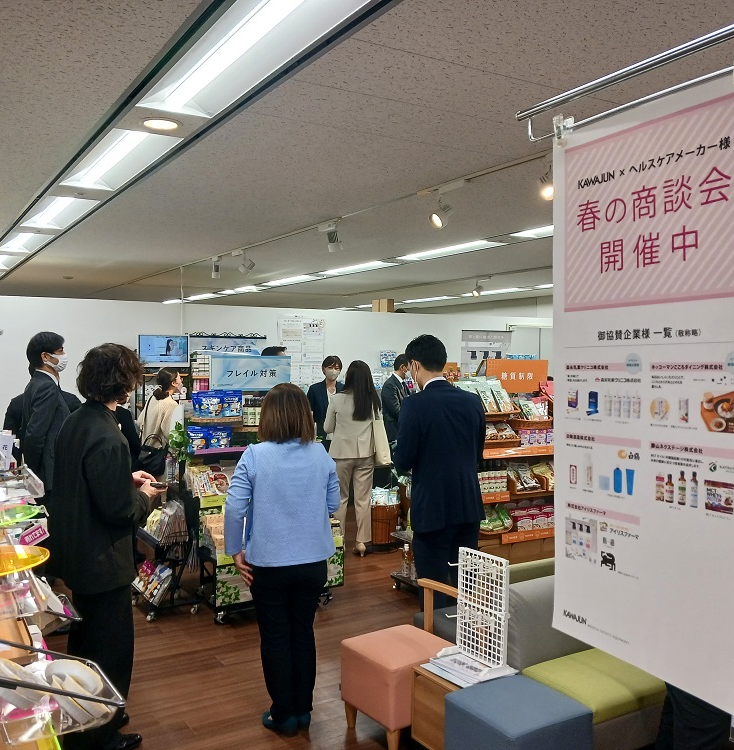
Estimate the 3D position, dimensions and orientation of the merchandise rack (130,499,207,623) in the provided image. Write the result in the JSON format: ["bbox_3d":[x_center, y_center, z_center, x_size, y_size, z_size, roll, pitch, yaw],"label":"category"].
[{"bbox_3d":[-1.345,1.164,5.191,0.370,0.790,0.480,0,1,-31],"label":"merchandise rack"}]

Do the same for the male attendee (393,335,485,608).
[{"bbox_3d":[0.379,0.669,4.037,0.490,1.750,0.350,-1,1,-25],"label":"male attendee"}]

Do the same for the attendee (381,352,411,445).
[{"bbox_3d":[0.348,0.646,8.217,0.330,1.720,0.500,1,1,18],"label":"attendee"}]

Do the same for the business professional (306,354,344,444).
[{"bbox_3d":[-0.319,0.659,7.018,0.450,1.630,0.290,0,1,-9],"label":"business professional"}]

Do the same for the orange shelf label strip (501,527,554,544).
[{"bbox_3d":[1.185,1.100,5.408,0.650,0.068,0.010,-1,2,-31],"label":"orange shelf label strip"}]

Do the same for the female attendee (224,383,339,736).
[{"bbox_3d":[-0.391,0.816,3.586,0.500,1.560,0.330,0,1,-14],"label":"female attendee"}]

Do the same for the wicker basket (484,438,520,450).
[{"bbox_3d":[0.824,0.463,5.330,0.360,0.080,0.270,-1,2,-31],"label":"wicker basket"}]

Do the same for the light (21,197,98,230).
[{"bbox_3d":[-2.079,-1.099,5.226,0.300,0.090,1.230,-1,2,-31],"label":"light"}]

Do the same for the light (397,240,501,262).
[{"bbox_3d":[0.721,-1.123,6.899,0.294,0.085,1.242,0,1,-31],"label":"light"}]

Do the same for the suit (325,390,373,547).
[{"bbox_3d":[-0.144,0.757,6.450,0.430,1.240,0.300,-1,1,-25],"label":"suit"}]

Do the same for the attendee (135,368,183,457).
[{"bbox_3d":[-1.711,0.708,6.419,0.400,1.560,0.450,-1,2,-42],"label":"attendee"}]

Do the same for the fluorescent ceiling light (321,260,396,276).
[{"bbox_3d":[-0.101,-1.155,8.253,0.294,0.085,1.242,0,1,-31],"label":"fluorescent ceiling light"}]

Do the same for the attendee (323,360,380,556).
[{"bbox_3d":[-0.128,0.706,6.687,0.460,1.657,0.310,0,1,-21],"label":"attendee"}]

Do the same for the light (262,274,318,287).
[{"bbox_3d":[-0.922,-1.186,9.608,0.294,0.085,1.242,0,1,-31],"label":"light"}]

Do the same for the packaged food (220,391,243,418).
[{"bbox_3d":[-0.922,0.197,5.330,0.150,0.178,0.060,-1,2,-31],"label":"packaged food"}]

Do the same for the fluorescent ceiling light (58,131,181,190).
[{"bbox_3d":[-1.245,-1.071,3.847,0.294,0.085,1.242,0,1,-31],"label":"fluorescent ceiling light"}]

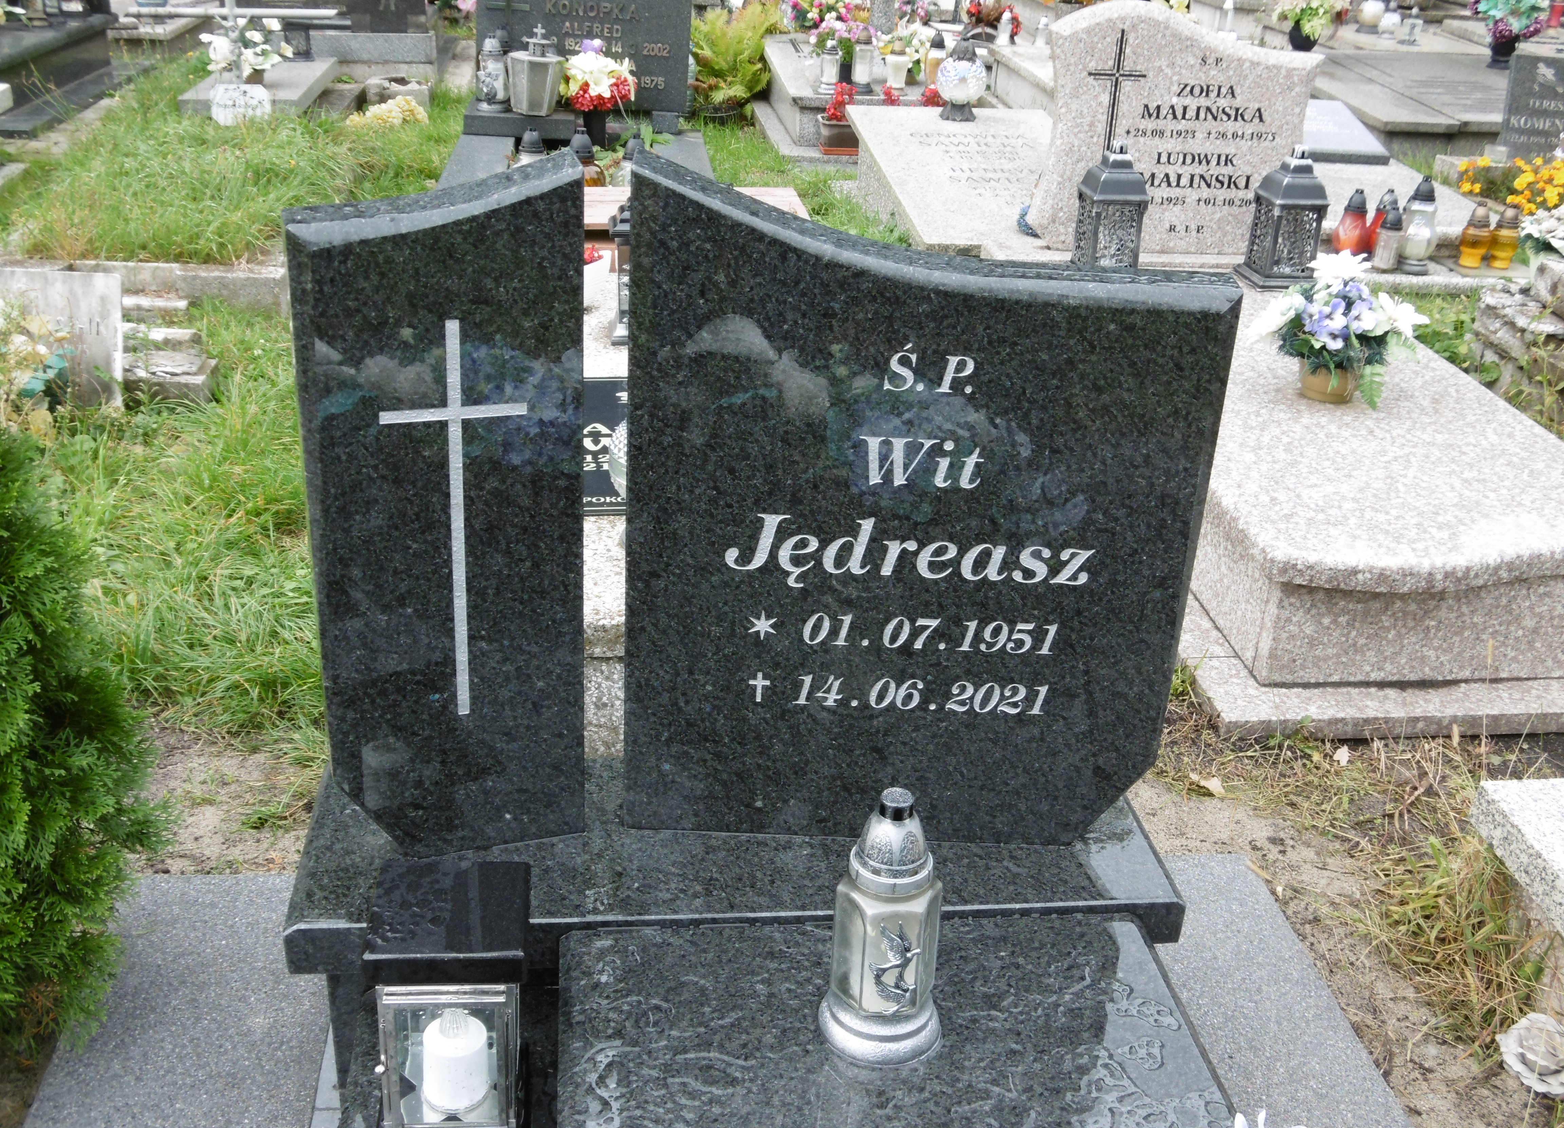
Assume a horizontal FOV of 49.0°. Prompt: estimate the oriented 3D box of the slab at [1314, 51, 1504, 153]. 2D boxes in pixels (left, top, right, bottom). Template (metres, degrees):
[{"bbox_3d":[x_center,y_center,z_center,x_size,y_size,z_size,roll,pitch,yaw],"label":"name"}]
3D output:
[{"bbox_3d":[2.612,-1.820,6.753,1.200,0.120,1.475,0,27,-7],"label":"slab"}]

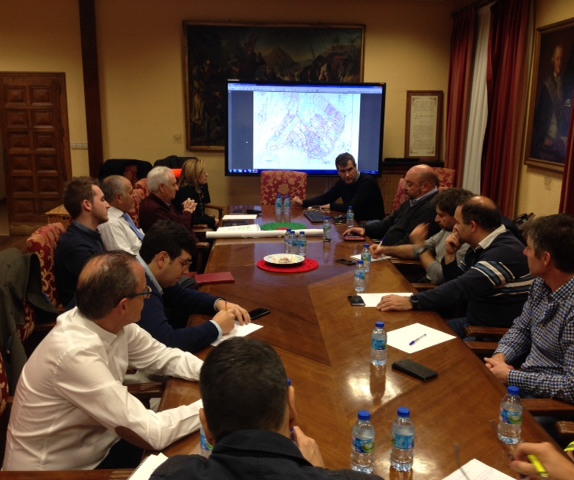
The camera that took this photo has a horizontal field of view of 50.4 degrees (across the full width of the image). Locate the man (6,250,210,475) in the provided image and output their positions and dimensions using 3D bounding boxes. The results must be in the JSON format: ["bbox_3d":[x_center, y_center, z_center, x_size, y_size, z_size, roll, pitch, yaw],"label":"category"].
[{"bbox_3d":[-0.517,0.636,2.131,0.720,1.250,0.560,3,13,12],"label":"man"}]

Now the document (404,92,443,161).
[{"bbox_3d":[1.711,-1.419,7.626,0.445,0.870,0.040,0,13,0],"label":"document"}]

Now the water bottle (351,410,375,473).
[{"bbox_3d":[0.204,0.543,1.653,0.059,0.168,0.059,1,12,0],"label":"water bottle"}]

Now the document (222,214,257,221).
[{"bbox_3d":[-0.416,-0.203,5.465,0.297,0.004,0.215,1,12,0],"label":"document"}]

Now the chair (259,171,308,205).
[{"bbox_3d":[-0.029,-0.135,6.232,0.560,1.070,0.620,0,12,-1],"label":"chair"}]

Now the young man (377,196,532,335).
[{"bbox_3d":[0.856,0.426,3.108,0.820,1.300,0.580,1,12,3],"label":"young man"}]

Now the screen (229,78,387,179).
[{"bbox_3d":[0.210,-1.274,7.093,1.830,1.070,0.090,0,13,0],"label":"screen"}]

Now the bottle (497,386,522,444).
[{"bbox_3d":[0.655,0.508,1.778,0.062,0.165,0.062,0,13,0],"label":"bottle"}]

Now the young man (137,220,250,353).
[{"bbox_3d":[-0.535,0.522,2.743,0.840,1.230,0.580,1,12,3],"label":"young man"}]

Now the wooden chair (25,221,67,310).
[{"bbox_3d":[-1.035,0.472,3.378,0.620,1.070,0.580,0,12,-1],"label":"wooden chair"}]

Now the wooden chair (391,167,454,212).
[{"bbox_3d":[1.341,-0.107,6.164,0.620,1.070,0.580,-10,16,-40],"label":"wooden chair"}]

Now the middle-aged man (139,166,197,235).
[{"bbox_3d":[-0.840,0.034,4.824,0.750,1.250,0.550,2,13,11],"label":"middle-aged man"}]

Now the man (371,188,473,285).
[{"bbox_3d":[0.967,0.292,3.918,0.750,1.240,0.600,1,12,0],"label":"man"}]

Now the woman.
[{"bbox_3d":[-0.781,-0.122,5.609,0.720,1.220,0.500,4,13,17],"label":"woman"}]

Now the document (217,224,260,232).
[{"bbox_3d":[-0.384,-0.086,4.893,0.340,0.016,0.300,1,12,0],"label":"document"}]

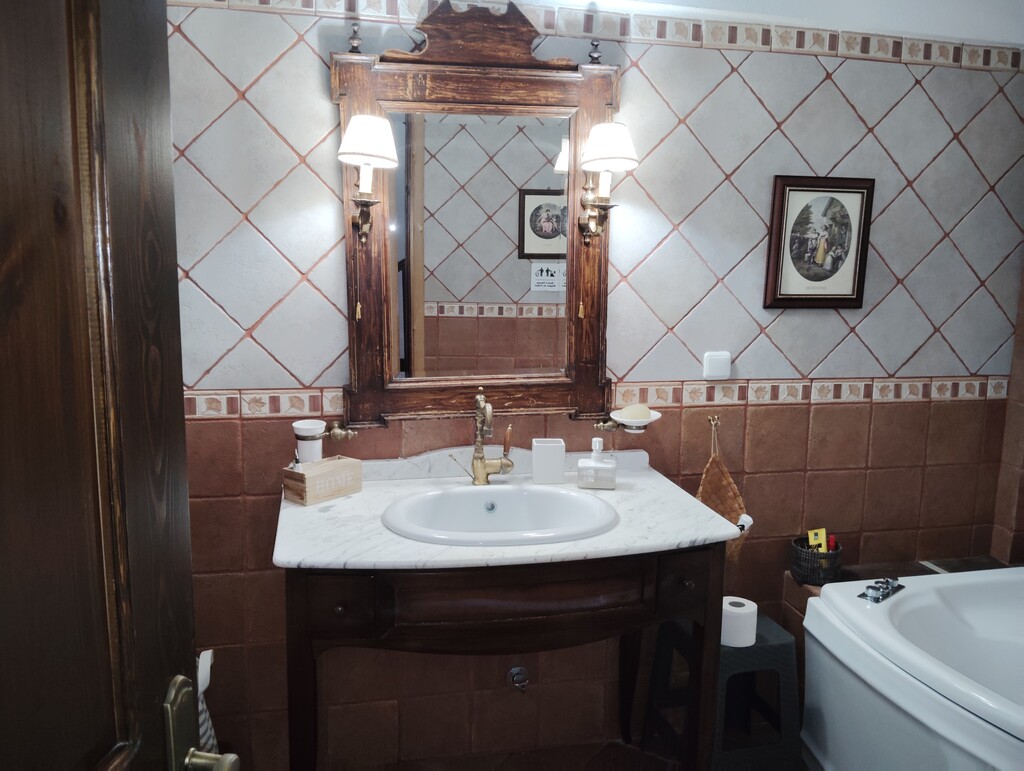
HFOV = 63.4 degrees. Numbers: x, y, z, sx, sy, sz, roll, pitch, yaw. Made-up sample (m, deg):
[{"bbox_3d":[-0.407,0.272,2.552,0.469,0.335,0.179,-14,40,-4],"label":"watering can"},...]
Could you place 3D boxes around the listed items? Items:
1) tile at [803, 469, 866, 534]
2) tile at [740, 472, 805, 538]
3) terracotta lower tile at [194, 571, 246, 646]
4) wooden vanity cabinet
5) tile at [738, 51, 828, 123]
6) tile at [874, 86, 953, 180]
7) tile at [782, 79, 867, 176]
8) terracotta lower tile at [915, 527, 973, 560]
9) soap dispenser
[{"bbox_3d":[0.987,0.355,2.541,0.200,0.198,0.010,-1,9,-12],"label":"tile"},{"bbox_3d":[0.781,0.356,2.482,0.198,0.198,0.011,-1,8,-12],"label":"tile"},{"bbox_3d":[-0.790,0.579,2.141,0.195,0.202,0.014,-1,8,-12],"label":"terracotta lower tile"},{"bbox_3d":[-0.042,0.725,2.056,0.958,0.814,0.590,-1,9,-12],"label":"wooden vanity cabinet"},{"bbox_3d":[0.744,-0.863,2.292,0.198,0.198,0.011,45,-3,-15],"label":"tile"},{"bbox_3d":[1.173,-0.736,2.427,0.200,0.200,0.012,-45,15,-2],"label":"tile"},{"bbox_3d":[0.882,-0.724,2.344,0.198,0.198,0.011,45,-3,-15],"label":"tile"},{"bbox_3d":[1.379,0.505,2.651,0.200,0.105,0.010,-1,9,-12],"label":"terracotta lower tile"},{"bbox_3d":[0.224,0.200,2.175,0.094,0.127,0.080,1,9,1],"label":"soap dispenser"}]

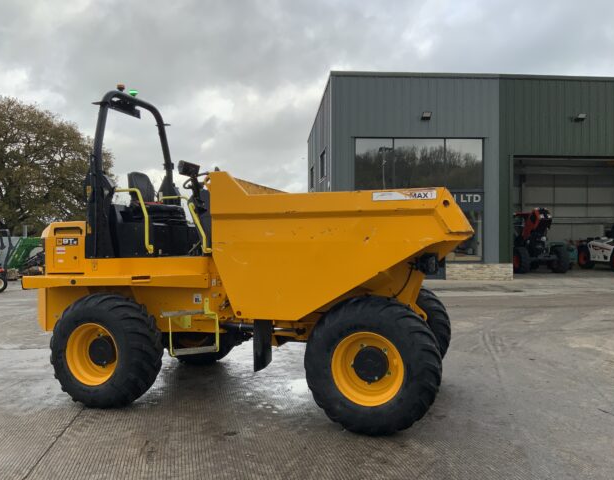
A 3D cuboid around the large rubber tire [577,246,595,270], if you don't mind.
[{"bbox_3d":[15.430,0.980,29.600,0.440,1.270,1.270,0,0,-7],"label":"large rubber tire"}]

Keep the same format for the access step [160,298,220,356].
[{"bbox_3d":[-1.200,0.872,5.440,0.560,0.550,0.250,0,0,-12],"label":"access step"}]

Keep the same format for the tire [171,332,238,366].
[{"bbox_3d":[-1.500,1.135,7.220,1.160,1.155,0.470,0,0,18],"label":"tire"}]

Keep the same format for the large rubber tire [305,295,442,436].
[{"bbox_3d":[0.568,1.065,4.645,1.160,1.155,0.470,0,0,18],"label":"large rubber tire"}]

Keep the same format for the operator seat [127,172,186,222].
[{"bbox_3d":[-1.773,-0.500,6.356,0.540,0.600,0.480,0,0,18],"label":"operator seat"}]

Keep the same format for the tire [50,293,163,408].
[{"bbox_3d":[-2.050,1.135,5.500,1.160,1.155,0.470,0,0,18],"label":"tire"}]

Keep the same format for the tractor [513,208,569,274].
[{"bbox_3d":[11.120,0.070,26.900,2.200,3.050,4.500,0,0,-2],"label":"tractor"}]

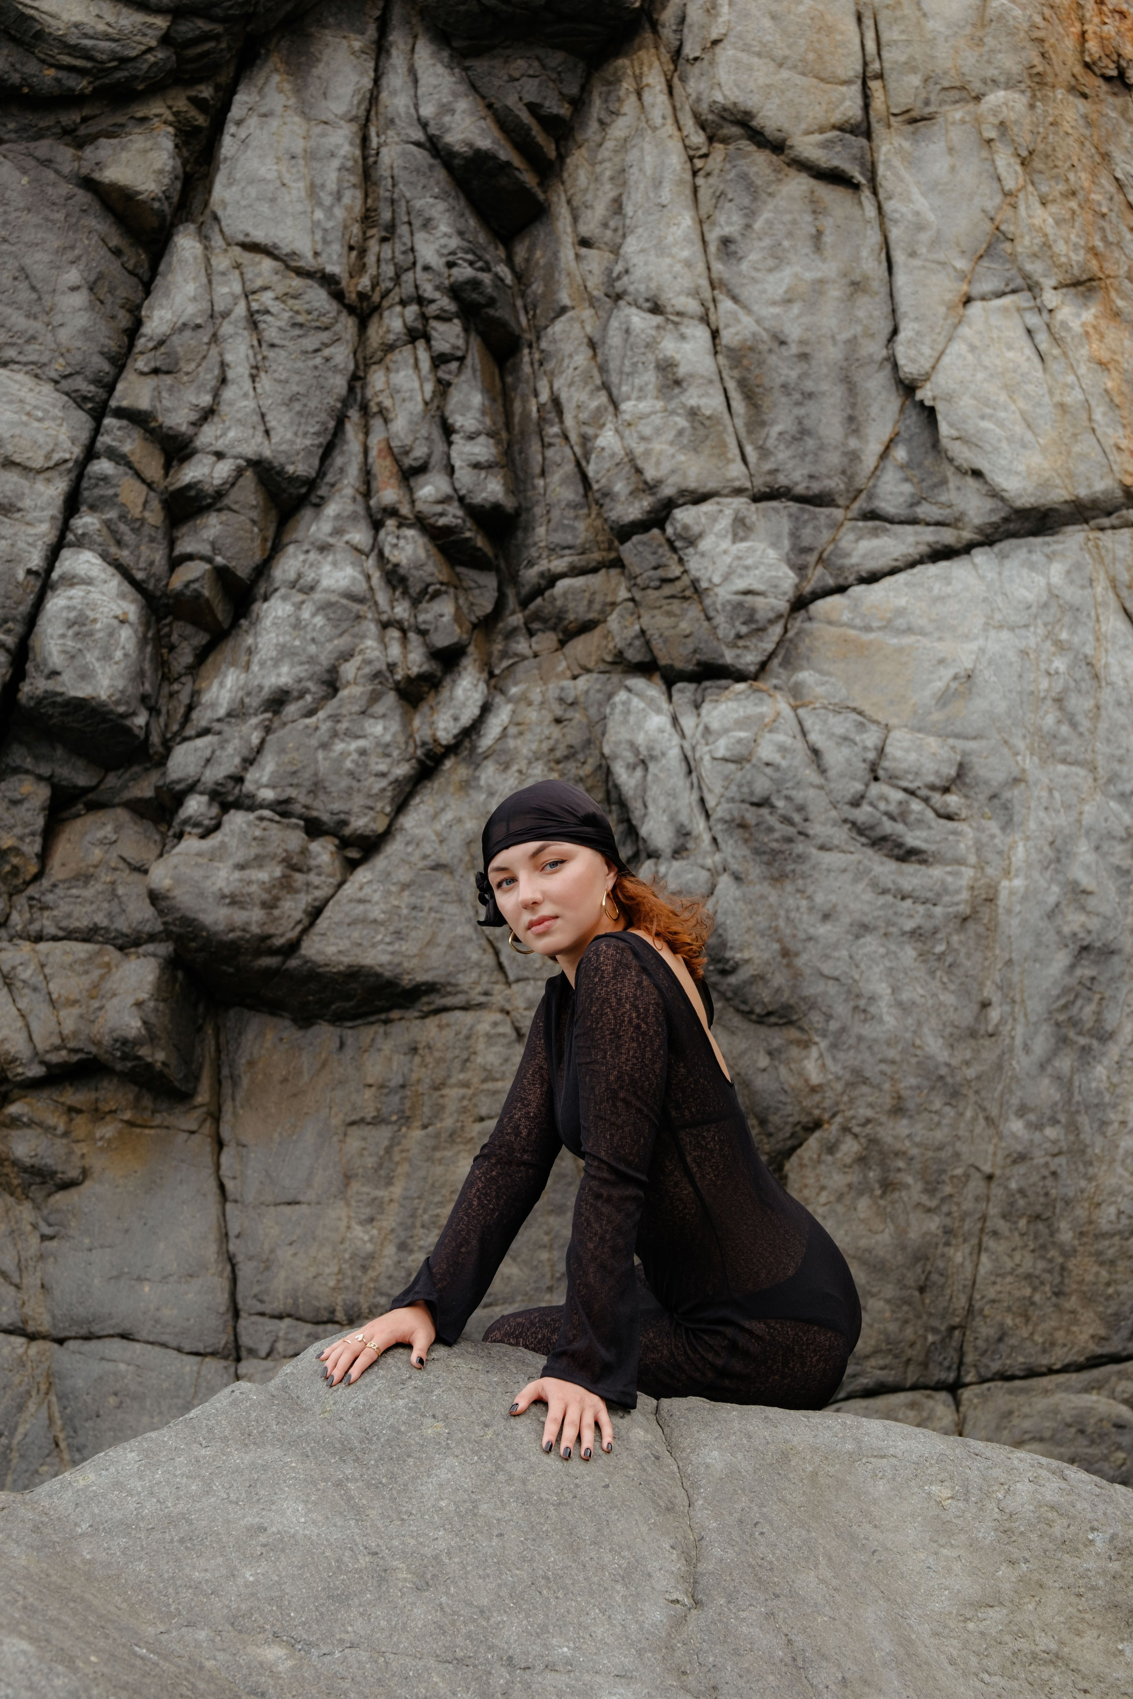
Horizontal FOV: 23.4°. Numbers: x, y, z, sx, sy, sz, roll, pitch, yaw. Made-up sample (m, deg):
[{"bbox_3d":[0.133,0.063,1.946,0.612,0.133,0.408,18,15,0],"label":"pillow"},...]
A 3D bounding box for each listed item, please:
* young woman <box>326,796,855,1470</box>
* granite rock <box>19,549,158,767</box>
[{"bbox_3d":[0.030,0.335,3.540,0.710,0.880,0.500,0,0,-14],"label":"young woman"},{"bbox_3d":[-1.010,-0.400,5.800,0.300,0.450,0.320,0,0,-6],"label":"granite rock"}]

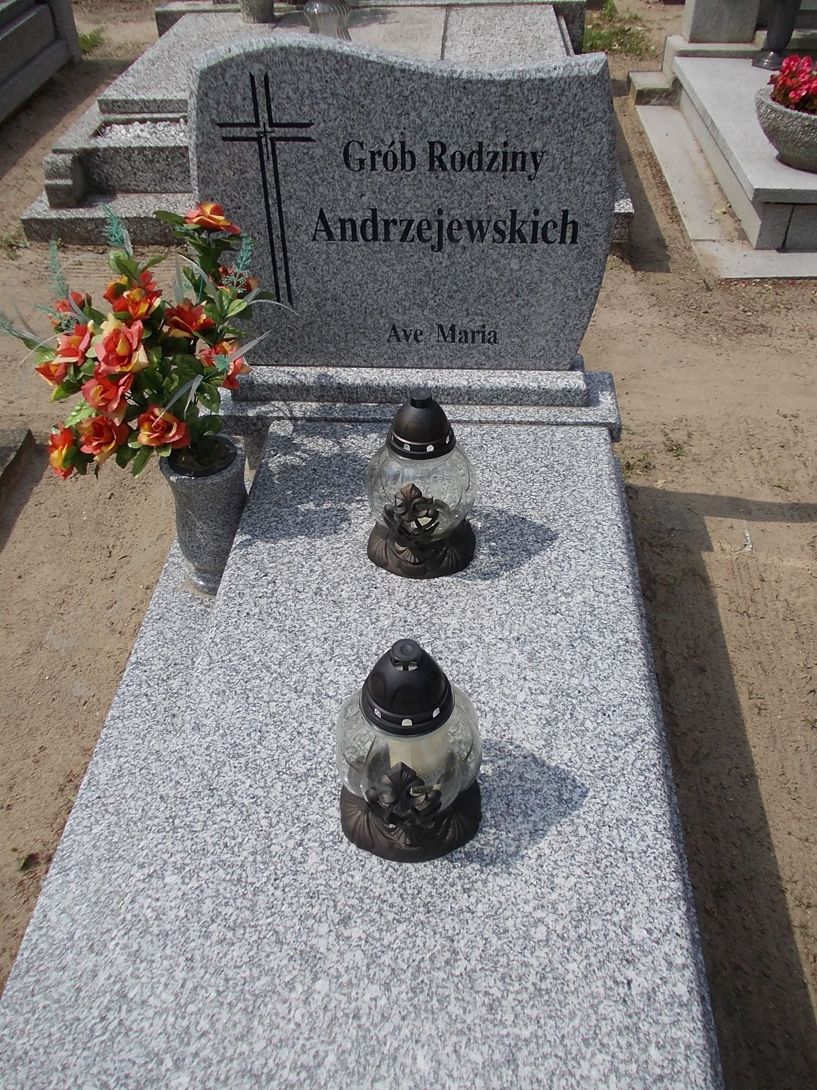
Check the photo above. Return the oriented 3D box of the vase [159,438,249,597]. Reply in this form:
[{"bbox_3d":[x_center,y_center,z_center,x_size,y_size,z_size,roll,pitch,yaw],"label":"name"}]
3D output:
[{"bbox_3d":[-0.394,-0.049,1.751,0.163,0.308,0.163,2,44,4],"label":"vase"}]

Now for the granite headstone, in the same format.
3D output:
[{"bbox_3d":[-0.006,-0.619,1.667,0.766,0.593,0.093,2,41,3],"label":"granite headstone"}]

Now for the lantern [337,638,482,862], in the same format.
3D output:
[{"bbox_3d":[0.000,0.236,1.111,0.190,0.319,0.187,6,45,8],"label":"lantern"}]

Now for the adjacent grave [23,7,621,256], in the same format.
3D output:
[{"bbox_3d":[-0.230,-1.995,3.737,2.156,0.506,2.156,1,44,3],"label":"adjacent grave"}]

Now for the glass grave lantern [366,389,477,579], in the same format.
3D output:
[{"bbox_3d":[0.021,-0.121,1.480,0.193,0.319,0.187,-1,44,1],"label":"glass grave lantern"}]

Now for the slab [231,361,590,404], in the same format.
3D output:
[{"bbox_3d":[0.003,-0.366,1.908,0.757,0.040,0.156,2,44,4],"label":"slab"}]

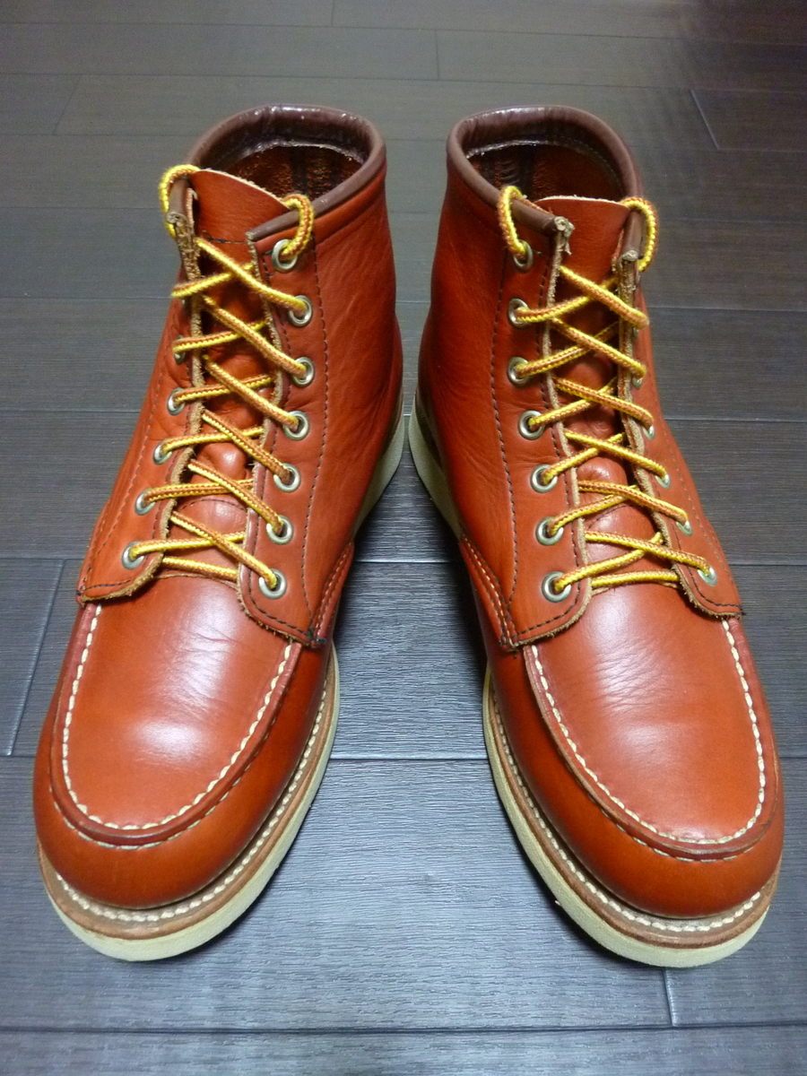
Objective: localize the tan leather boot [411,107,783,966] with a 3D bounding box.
[{"bbox_3d":[0.073,-0.016,0.303,0.106,0.188,0.308,-13,57,-10],"label":"tan leather boot"}]

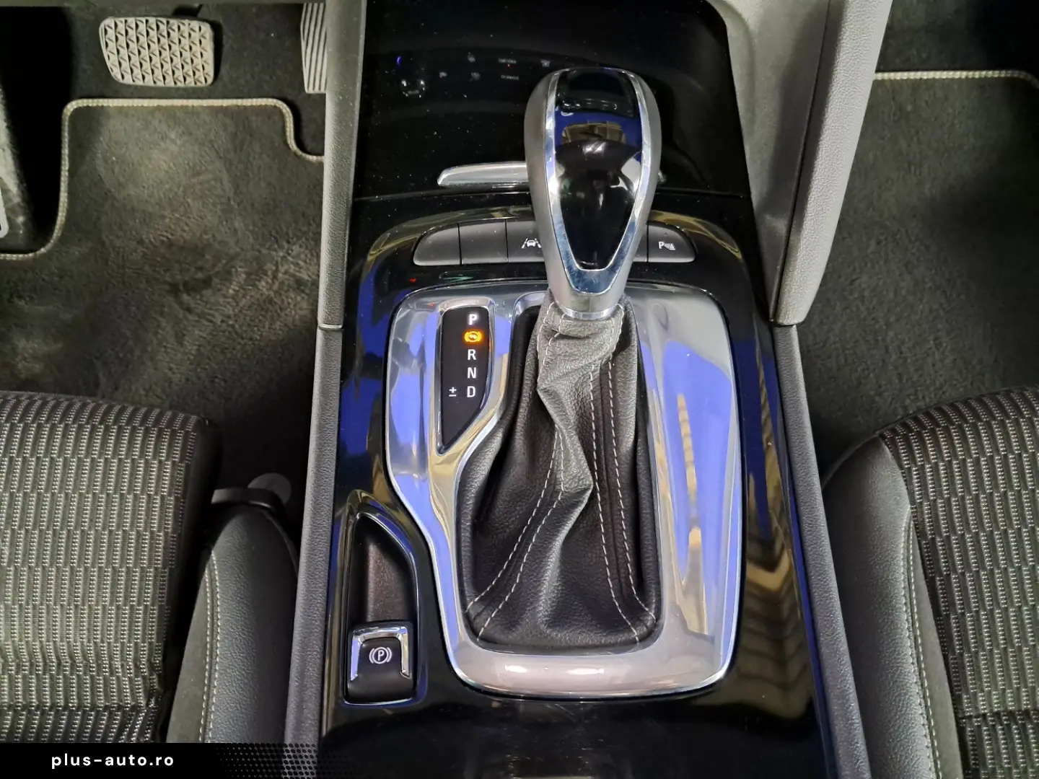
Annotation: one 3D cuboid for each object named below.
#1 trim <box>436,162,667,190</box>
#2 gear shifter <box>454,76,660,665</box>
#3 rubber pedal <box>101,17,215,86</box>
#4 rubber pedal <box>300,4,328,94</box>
[{"bbox_3d":[0.018,-0.123,0.465,0.132,0.013,0.013,-1,47,-3],"label":"trim"},{"bbox_3d":[0.022,-0.006,0.352,0.100,0.168,0.215,-1,70,-3],"label":"gear shifter"},{"bbox_3d":[-0.331,-0.313,0.749,0.104,0.064,0.022,-1,27,-3],"label":"rubber pedal"},{"bbox_3d":[-0.186,-0.349,0.785,0.050,0.118,0.025,-1,27,-3],"label":"rubber pedal"}]

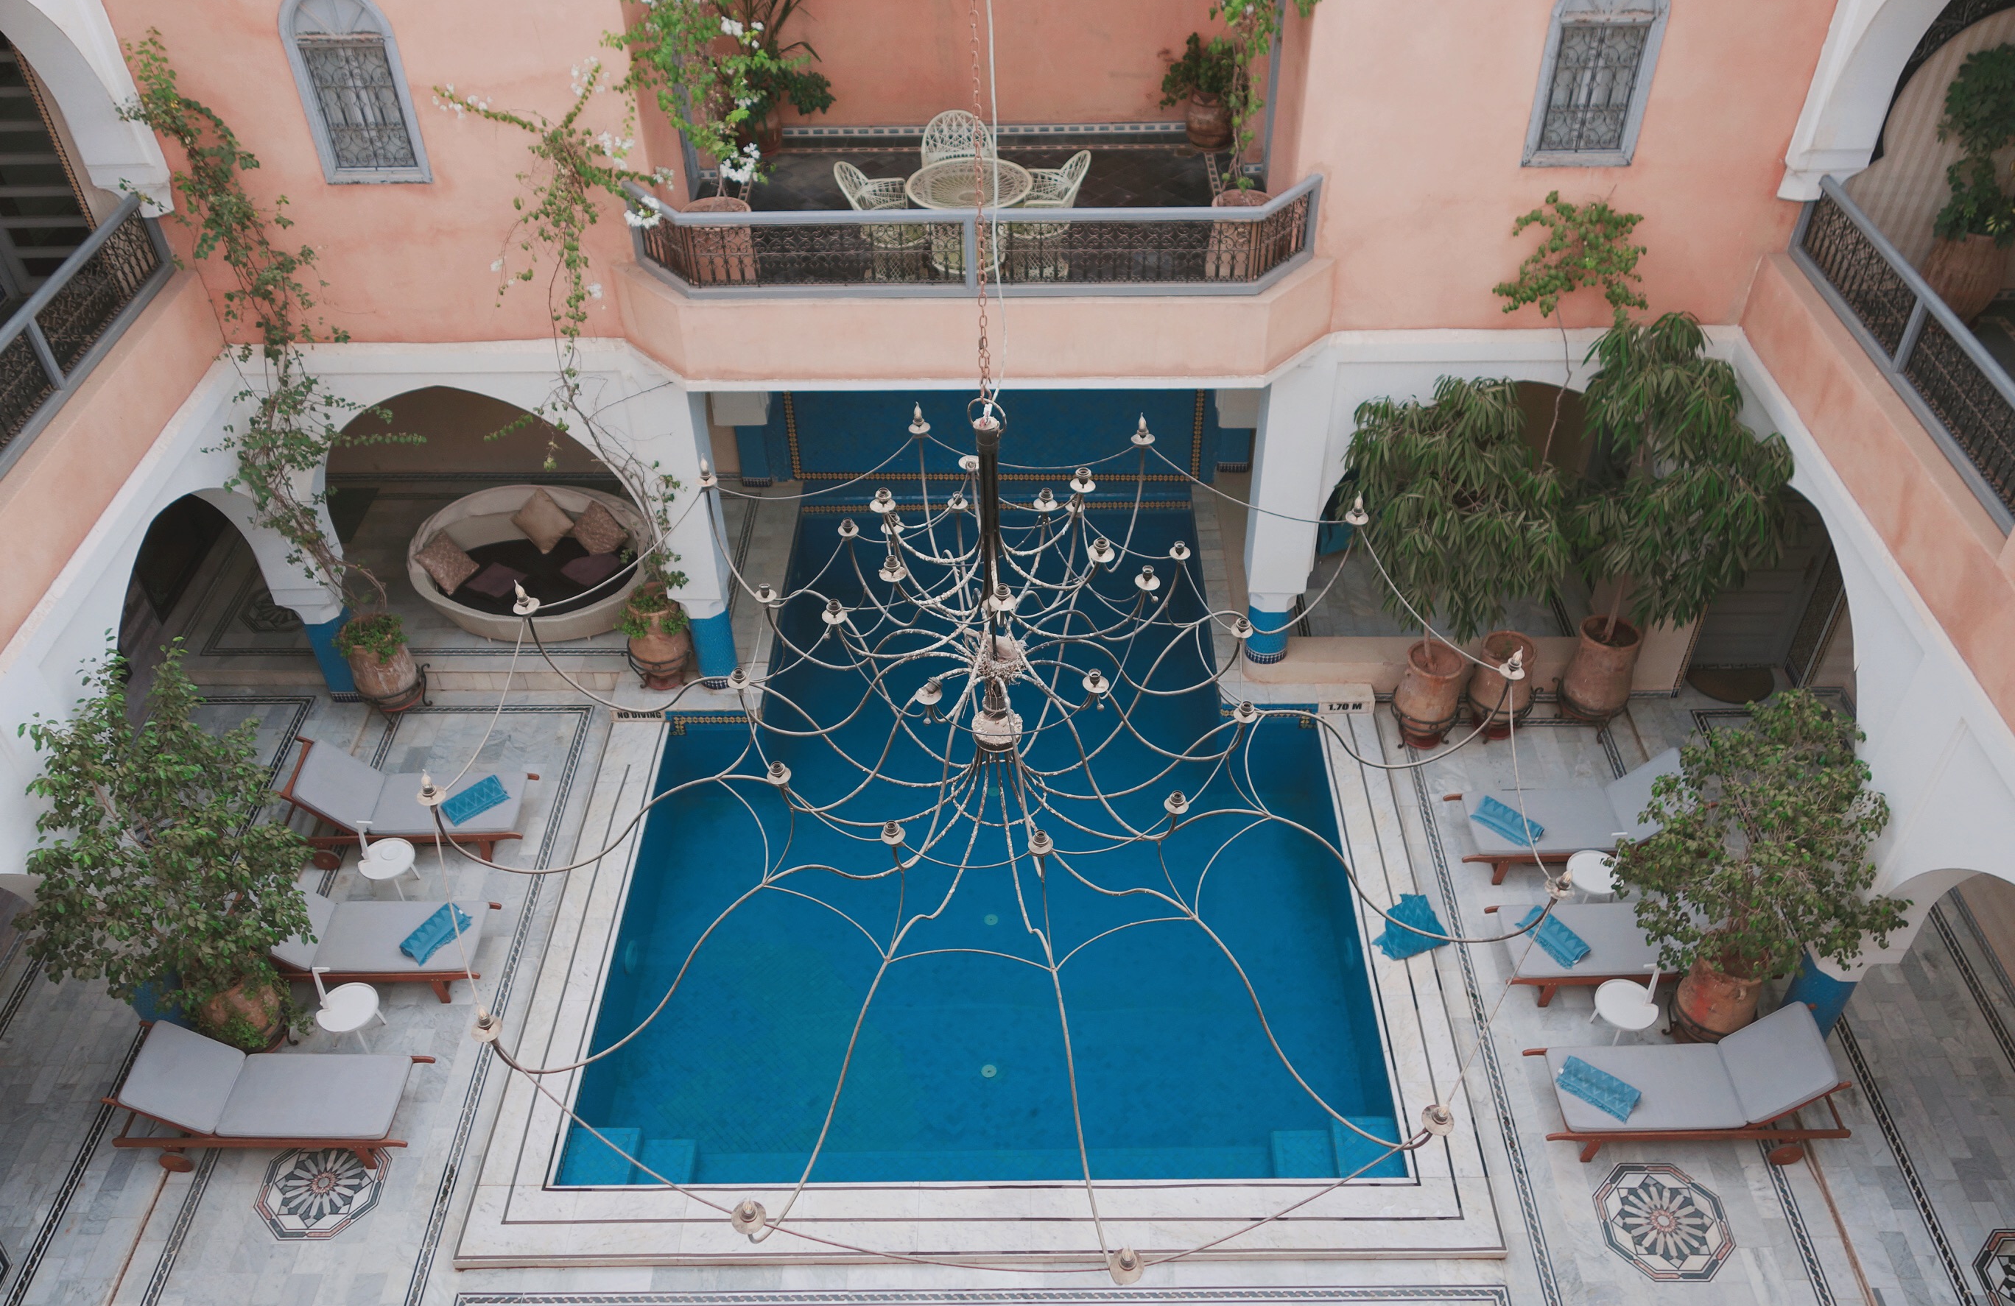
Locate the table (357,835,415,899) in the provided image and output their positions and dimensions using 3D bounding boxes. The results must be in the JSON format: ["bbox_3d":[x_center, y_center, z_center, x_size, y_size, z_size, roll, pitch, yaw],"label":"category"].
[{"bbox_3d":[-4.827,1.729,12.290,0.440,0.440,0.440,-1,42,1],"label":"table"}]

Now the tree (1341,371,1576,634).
[{"bbox_3d":[3.522,-0.987,12.162,1.720,2.480,1.550,-1,41,1],"label":"tree"}]

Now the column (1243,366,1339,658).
[{"bbox_3d":[2.268,-1.171,12.997,0.490,2.980,0.460,-1,41,1],"label":"column"}]

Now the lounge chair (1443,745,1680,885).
[{"bbox_3d":[4.498,1.278,12.196,2.000,0.820,0.670,-1,42,1],"label":"lounge chair"}]

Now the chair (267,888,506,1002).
[{"bbox_3d":[-4.780,2.047,11.455,1.980,0.820,0.680,-1,41,1],"label":"chair"}]

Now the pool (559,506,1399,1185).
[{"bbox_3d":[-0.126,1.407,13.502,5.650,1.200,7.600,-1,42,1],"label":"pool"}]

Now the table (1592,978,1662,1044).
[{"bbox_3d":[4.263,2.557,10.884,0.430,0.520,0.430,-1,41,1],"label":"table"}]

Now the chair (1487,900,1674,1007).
[{"bbox_3d":[4.594,2.044,11.460,1.990,0.860,0.680,-1,41,1],"label":"chair"}]

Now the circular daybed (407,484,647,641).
[{"bbox_3d":[-4.508,-0.889,14.988,2.280,0.640,2.000,-8,41,-7],"label":"circular daybed"}]

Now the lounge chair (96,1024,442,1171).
[{"bbox_3d":[-4.975,2.993,10.611,2.000,0.790,0.670,-1,42,1],"label":"lounge chair"}]

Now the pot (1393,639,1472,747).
[{"bbox_3d":[3.605,0.380,13.377,0.610,0.900,0.610,-1,41,1],"label":"pot"}]

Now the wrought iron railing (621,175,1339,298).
[{"bbox_3d":[-0.249,-2.877,10.903,4.820,0.610,0.570,-1,41,1],"label":"wrought iron railing"}]

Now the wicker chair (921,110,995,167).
[{"bbox_3d":[-0.333,-3.567,11.795,0.580,0.850,0.600,-5,42,-4],"label":"wicker chair"}]

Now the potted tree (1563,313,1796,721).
[{"bbox_3d":[5.089,-0.812,12.363,1.580,3.960,1.450,-1,41,1],"label":"potted tree"}]

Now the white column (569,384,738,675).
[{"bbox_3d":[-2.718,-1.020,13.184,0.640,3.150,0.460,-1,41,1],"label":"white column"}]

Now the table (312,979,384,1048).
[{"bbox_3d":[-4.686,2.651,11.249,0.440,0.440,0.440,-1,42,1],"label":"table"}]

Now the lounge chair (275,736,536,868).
[{"bbox_3d":[-4.790,1.153,12.467,1.980,0.820,0.680,-1,41,1],"label":"lounge chair"}]

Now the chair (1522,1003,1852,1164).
[{"bbox_3d":[4.488,2.839,10.318,1.980,0.850,0.680,-1,41,1],"label":"chair"}]

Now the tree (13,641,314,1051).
[{"bbox_3d":[-5.346,1.450,10.317,1.550,3.250,1.550,-1,41,1],"label":"tree"}]

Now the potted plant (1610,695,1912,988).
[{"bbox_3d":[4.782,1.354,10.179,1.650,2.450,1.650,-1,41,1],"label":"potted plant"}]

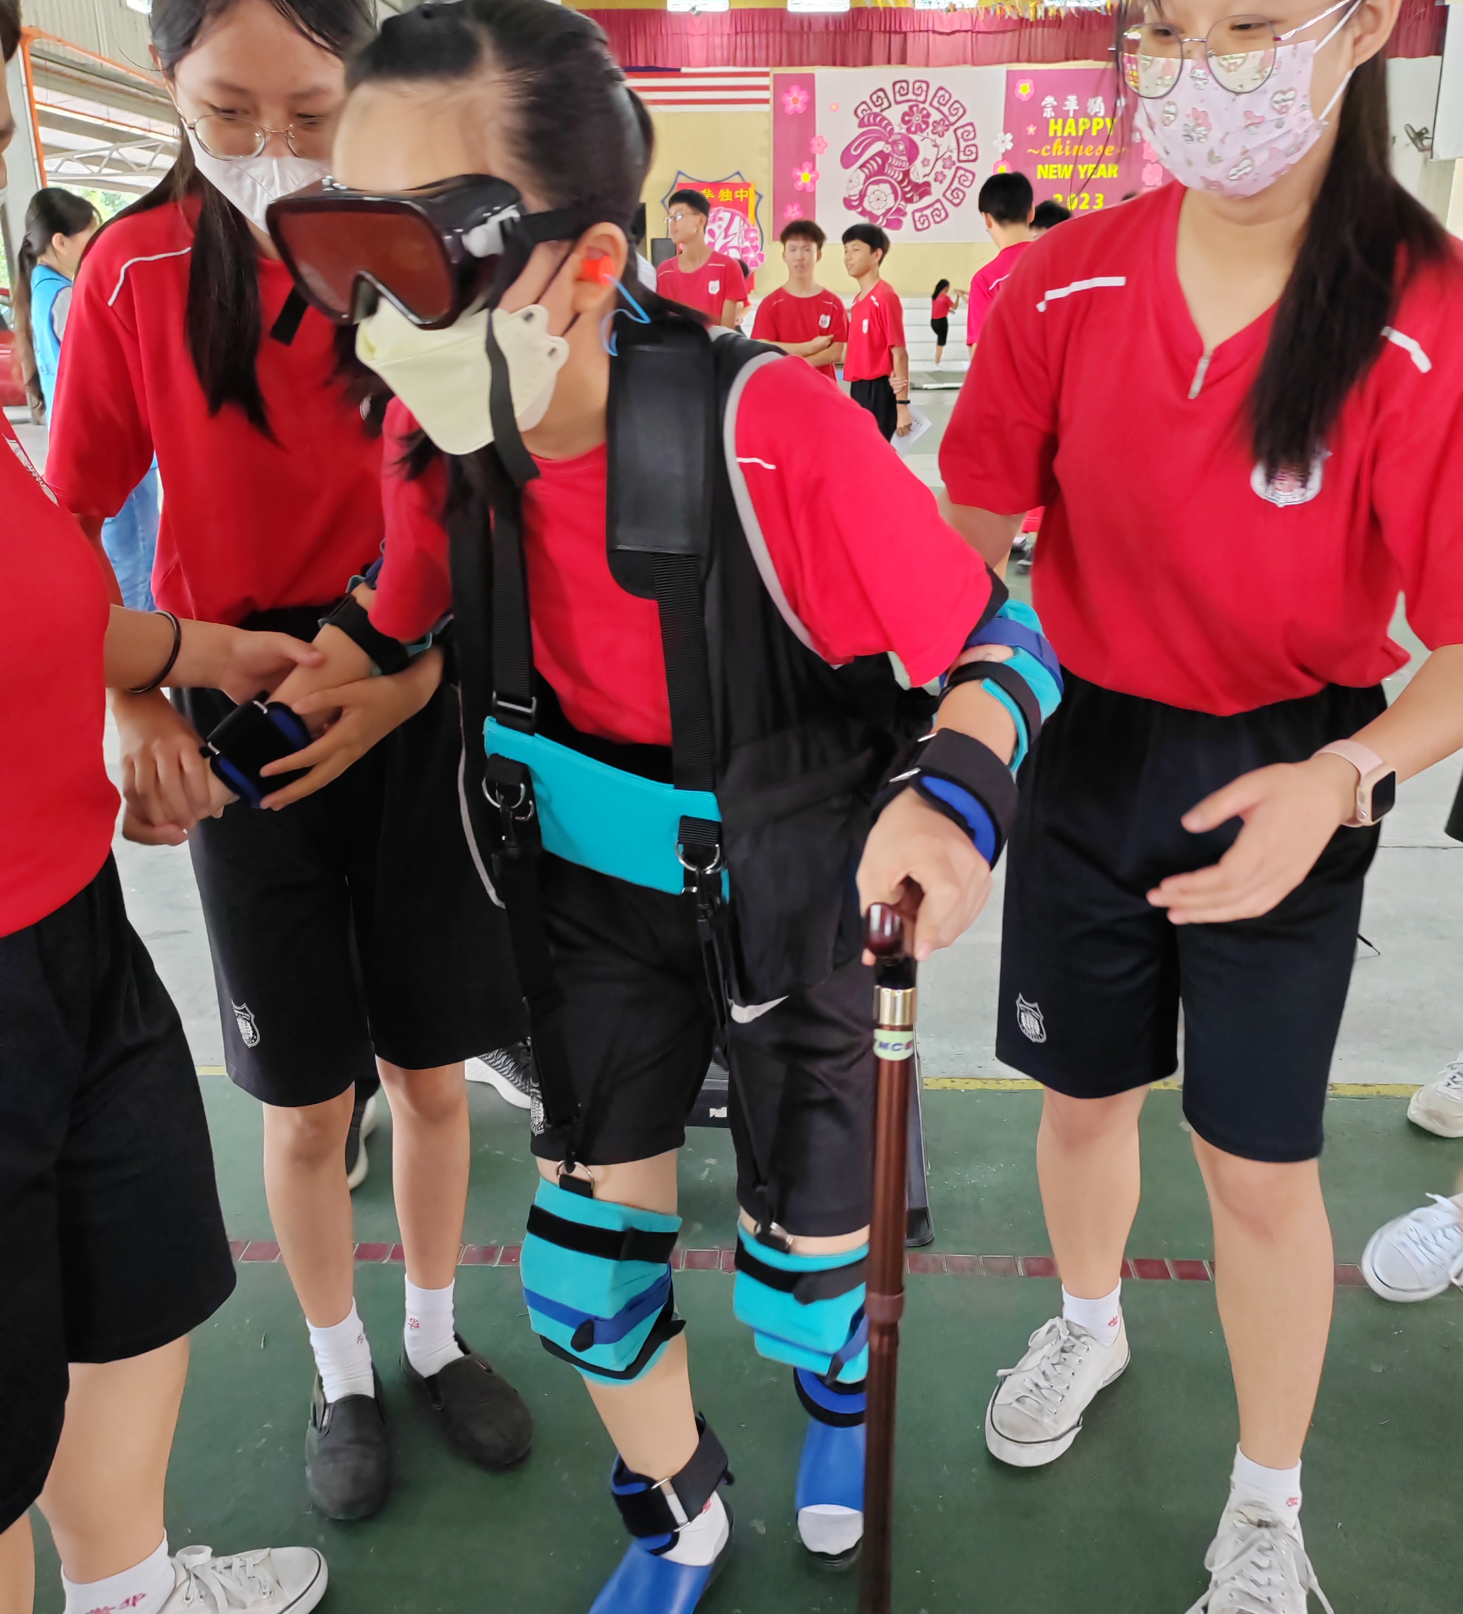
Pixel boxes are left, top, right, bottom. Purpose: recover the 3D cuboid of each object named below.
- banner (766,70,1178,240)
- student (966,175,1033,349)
[{"bbox_3d":[5.442,-14.790,34.500,9.019,3.570,0.050,1,18,2],"label":"banner"},{"bbox_3d":[1.024,-1.339,5.404,0.480,1.680,0.300,-9,20,-23],"label":"student"}]

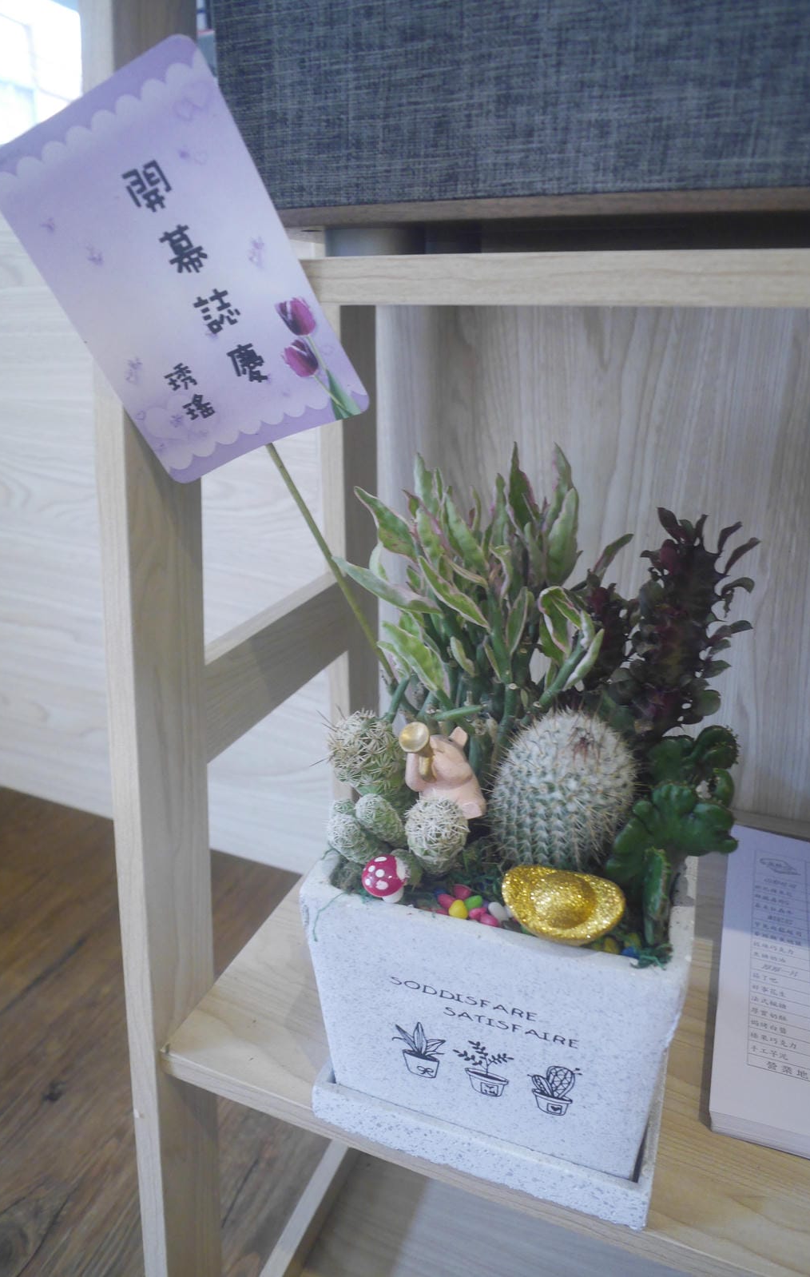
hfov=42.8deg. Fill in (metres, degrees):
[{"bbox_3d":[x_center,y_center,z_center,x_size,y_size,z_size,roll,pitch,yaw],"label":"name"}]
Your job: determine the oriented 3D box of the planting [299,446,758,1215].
[{"bbox_3d":[0.044,0.051,0.383,0.151,0.239,0.140,8,21,19],"label":"planting"}]

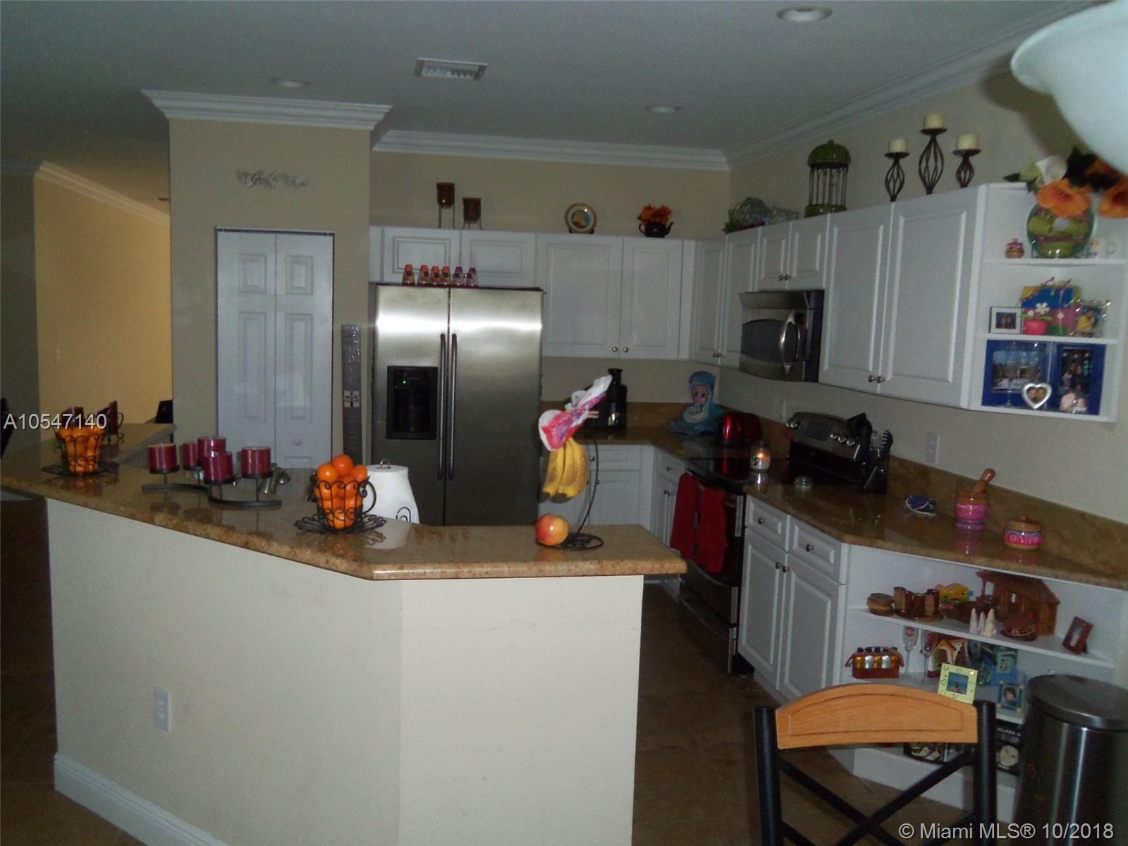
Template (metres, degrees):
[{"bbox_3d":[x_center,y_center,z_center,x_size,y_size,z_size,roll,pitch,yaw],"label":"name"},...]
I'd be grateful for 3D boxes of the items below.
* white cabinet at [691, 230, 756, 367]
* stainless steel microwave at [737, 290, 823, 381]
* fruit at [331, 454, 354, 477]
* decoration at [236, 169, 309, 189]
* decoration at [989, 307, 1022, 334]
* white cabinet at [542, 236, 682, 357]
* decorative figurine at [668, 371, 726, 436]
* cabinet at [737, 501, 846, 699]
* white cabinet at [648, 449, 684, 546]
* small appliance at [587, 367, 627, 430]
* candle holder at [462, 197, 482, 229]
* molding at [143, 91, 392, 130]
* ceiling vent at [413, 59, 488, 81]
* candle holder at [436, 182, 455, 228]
[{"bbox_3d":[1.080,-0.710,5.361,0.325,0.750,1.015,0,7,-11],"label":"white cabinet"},{"bbox_3d":[1.219,-0.442,4.569,0.405,0.420,0.760,0,7,-11],"label":"stainless steel microwave"},{"bbox_3d":[-0.634,0.121,2.619,0.066,0.066,0.066,0,7,-11],"label":"fruit"},{"bbox_3d":[-1.581,-1.323,4.952,0.382,0.103,0.015,0,7,-11],"label":"decoration"},{"bbox_3d":[1.491,-0.344,3.079,0.115,0.090,0.030,1,7,-2],"label":"decoration"},{"bbox_3d":[0.257,-0.814,5.954,0.964,0.759,0.325,0,7,-11],"label":"white cabinet"},{"bbox_3d":[0.868,-0.143,6.049,0.340,0.405,0.260,5,7,22],"label":"decorative figurine"},{"bbox_3d":[1.228,0.804,3.911,0.619,0.845,0.900,0,7,-11],"label":"cabinet"},{"bbox_3d":[0.918,0.620,5.388,0.630,0.876,0.670,0,7,-11],"label":"white cabinet"},{"bbox_3d":[0.284,-0.147,5.947,0.245,0.405,0.230,0,7,-11],"label":"small appliance"},{"bbox_3d":[-0.573,-1.302,5.713,0.125,0.219,0.125,0,7,-11],"label":"candle holder"},{"bbox_3d":[-1.574,-1.674,4.908,1.275,0.112,0.115,0,7,-11],"label":"molding"},{"bbox_3d":[-0.522,-1.600,4.170,0.310,0.020,0.335,0,7,-11],"label":"ceiling vent"},{"bbox_3d":[-0.725,-1.329,5.613,0.117,0.290,0.117,0,7,-11],"label":"candle holder"}]

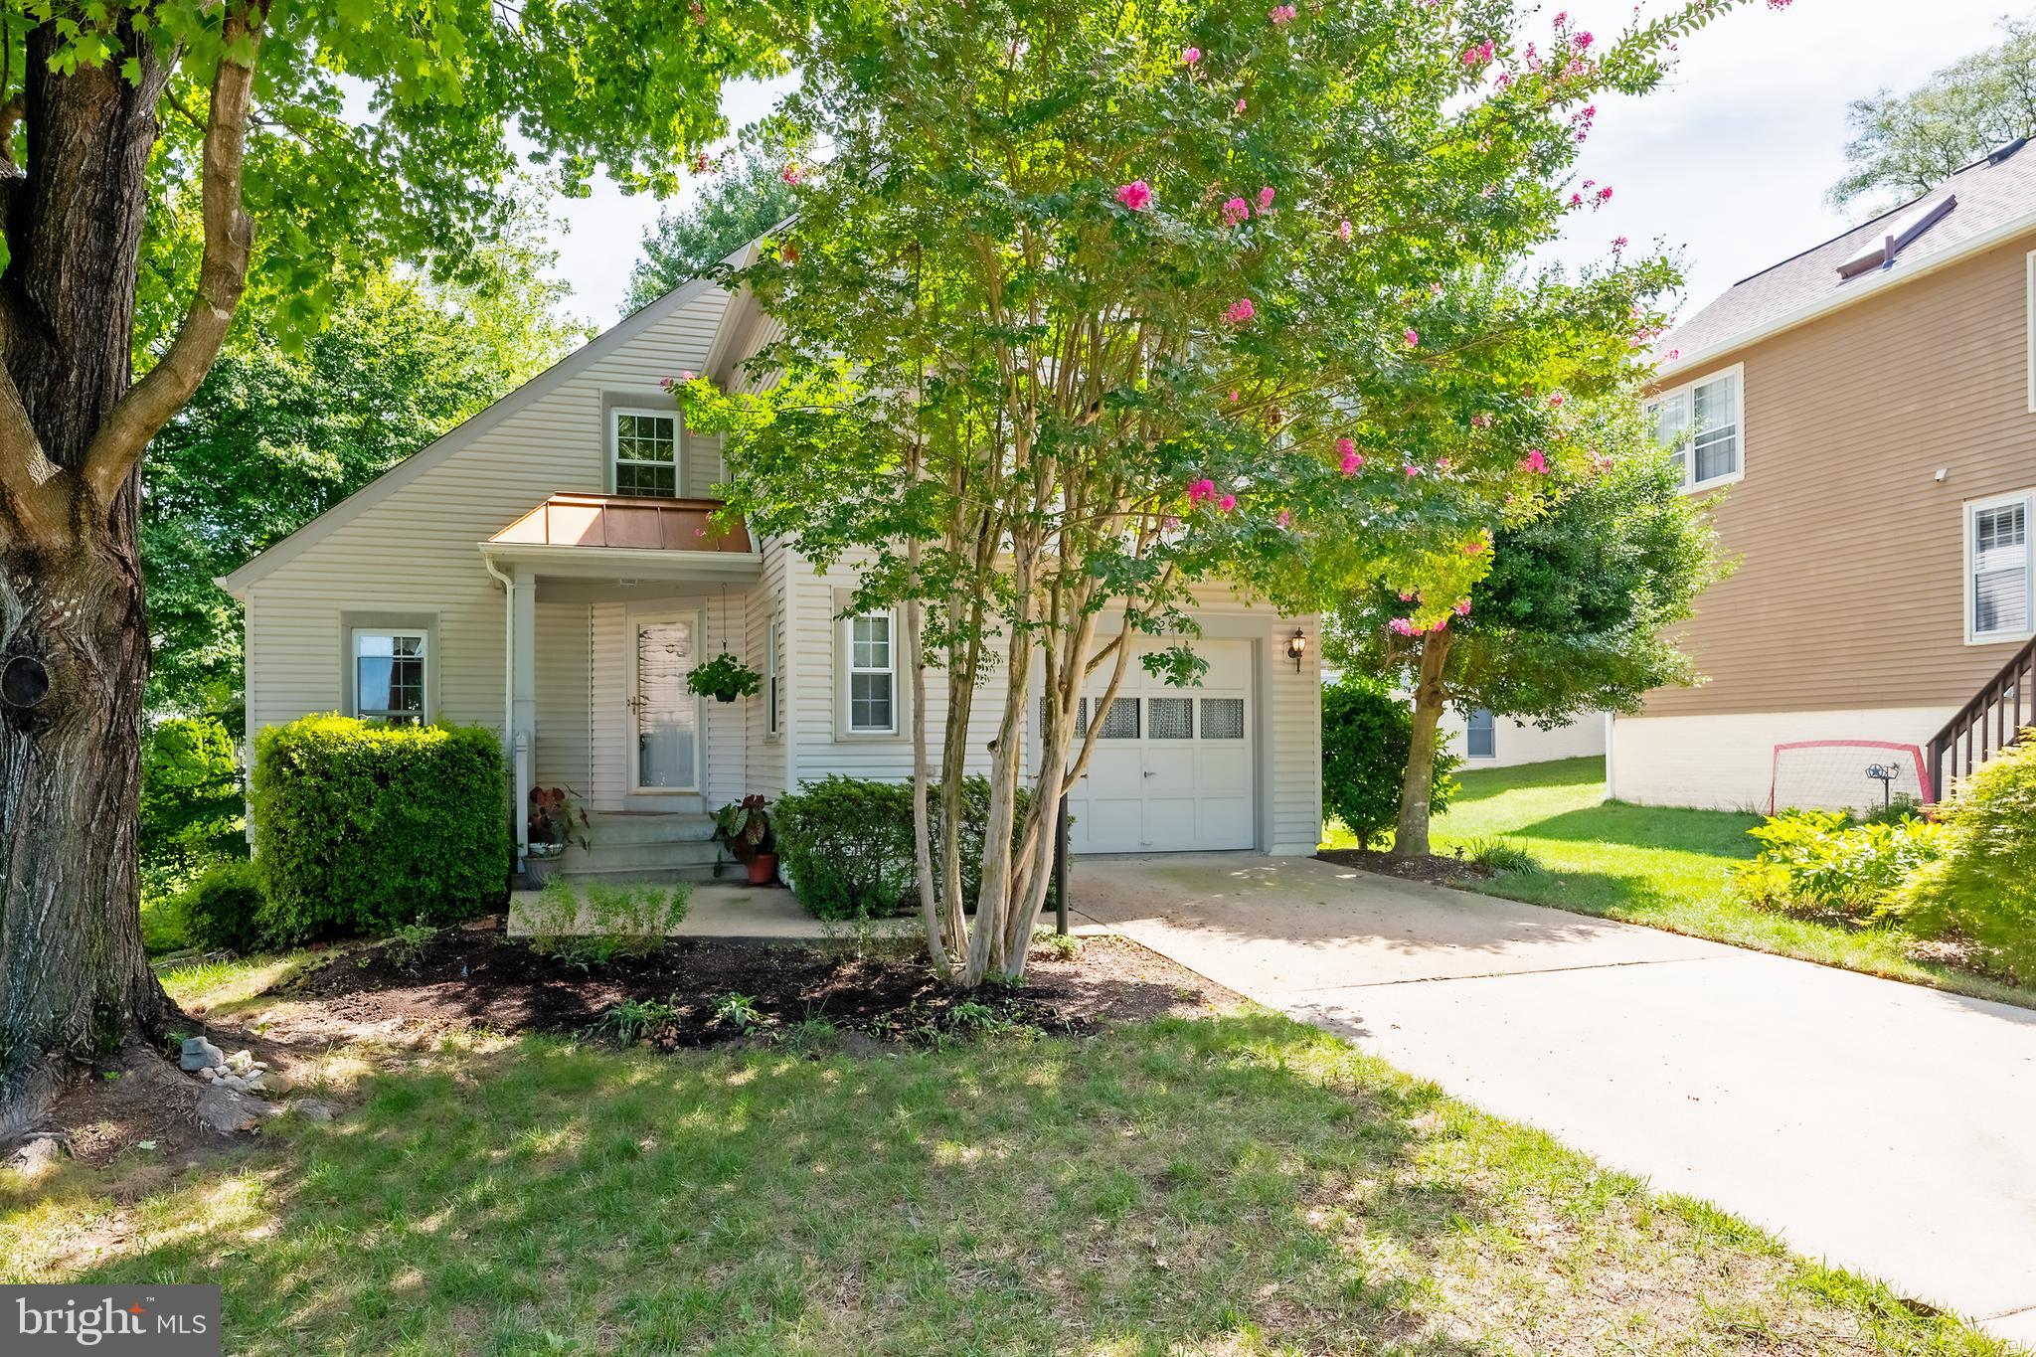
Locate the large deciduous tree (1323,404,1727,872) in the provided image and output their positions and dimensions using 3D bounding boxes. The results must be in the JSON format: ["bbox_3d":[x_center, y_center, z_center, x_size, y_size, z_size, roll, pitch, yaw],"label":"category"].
[{"bbox_3d":[5.300,-0.500,11.900,4.100,4.850,4.000,0,-3,0],"label":"large deciduous tree"}]

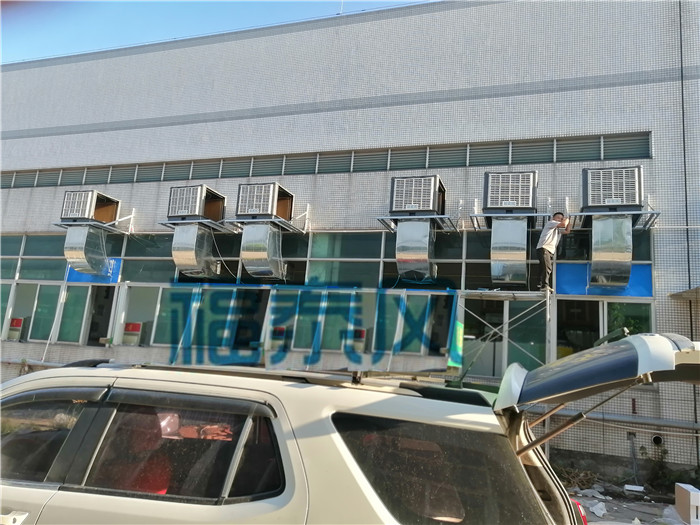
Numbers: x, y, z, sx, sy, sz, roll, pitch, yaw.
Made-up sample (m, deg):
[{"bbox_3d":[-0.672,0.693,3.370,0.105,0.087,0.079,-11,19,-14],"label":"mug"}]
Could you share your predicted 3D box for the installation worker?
[{"bbox_3d":[4.284,-0.240,11.034,0.620,1.674,0.500,3,-10,9],"label":"installation worker"}]

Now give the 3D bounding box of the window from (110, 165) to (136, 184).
[{"bbox_3d":[-6.792,-2.640,15.751,0.959,0.517,0.080,1,-10,18],"label":"window"}]

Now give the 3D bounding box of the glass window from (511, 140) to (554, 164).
[{"bbox_3d":[4.224,-2.563,12.164,0.978,0.577,0.080,1,-11,19],"label":"glass window"}]

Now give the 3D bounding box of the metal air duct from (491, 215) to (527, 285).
[{"bbox_3d":[3.495,-0.231,11.492,0.717,1.278,0.940,1,-10,19],"label":"metal air duct"}]

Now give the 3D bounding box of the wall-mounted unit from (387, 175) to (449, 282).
[{"bbox_3d":[1.598,-0.748,12.321,1.082,2.223,1.206,1,-11,19],"label":"wall-mounted unit"}]

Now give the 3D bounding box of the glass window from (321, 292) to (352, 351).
[{"bbox_3d":[-0.319,1.355,12.093,0.630,1.351,0.100,1,-10,18],"label":"glass window"}]

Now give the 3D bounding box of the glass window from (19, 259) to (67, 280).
[{"bbox_3d":[-9.569,0.224,16.386,1.881,0.697,0.080,1,-11,19],"label":"glass window"}]

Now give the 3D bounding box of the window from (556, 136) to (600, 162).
[{"bbox_3d":[5.216,-2.573,12.019,0.959,0.635,0.080,1,-10,19],"label":"window"}]

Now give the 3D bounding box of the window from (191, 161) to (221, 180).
[{"bbox_3d":[-4.161,-2.675,15.185,0.984,0.635,0.080,1,-10,19],"label":"window"}]

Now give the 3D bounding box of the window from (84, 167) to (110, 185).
[{"bbox_3d":[-7.709,-2.649,16.057,0.975,0.512,0.080,1,-10,18],"label":"window"}]

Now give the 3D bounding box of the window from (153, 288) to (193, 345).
[{"bbox_3d":[-4.511,1.397,13.472,1.080,1.458,0.100,1,-10,18],"label":"window"}]

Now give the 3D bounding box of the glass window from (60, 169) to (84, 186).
[{"bbox_3d":[-8.831,-2.726,16.762,0.961,0.635,0.080,1,-10,19],"label":"glass window"}]

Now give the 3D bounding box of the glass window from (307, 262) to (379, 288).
[{"bbox_3d":[-0.151,0.272,12.243,1.801,0.615,0.100,1,-10,18],"label":"glass window"}]

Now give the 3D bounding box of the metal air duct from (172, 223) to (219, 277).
[{"bbox_3d":[-4.037,-0.274,13.747,0.694,1.310,0.980,1,-10,18],"label":"metal air duct"}]

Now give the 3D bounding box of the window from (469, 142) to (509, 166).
[{"bbox_3d":[3.307,-2.575,12.487,0.967,0.573,0.080,1,-11,19],"label":"window"}]

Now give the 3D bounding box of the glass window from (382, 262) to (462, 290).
[{"bbox_3d":[1.583,0.292,11.665,1.827,0.617,0.100,1,-10,18],"label":"glass window"}]

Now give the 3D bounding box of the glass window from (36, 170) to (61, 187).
[{"bbox_3d":[-9.561,-2.675,16.678,0.980,0.509,0.080,1,-10,18],"label":"glass window"}]

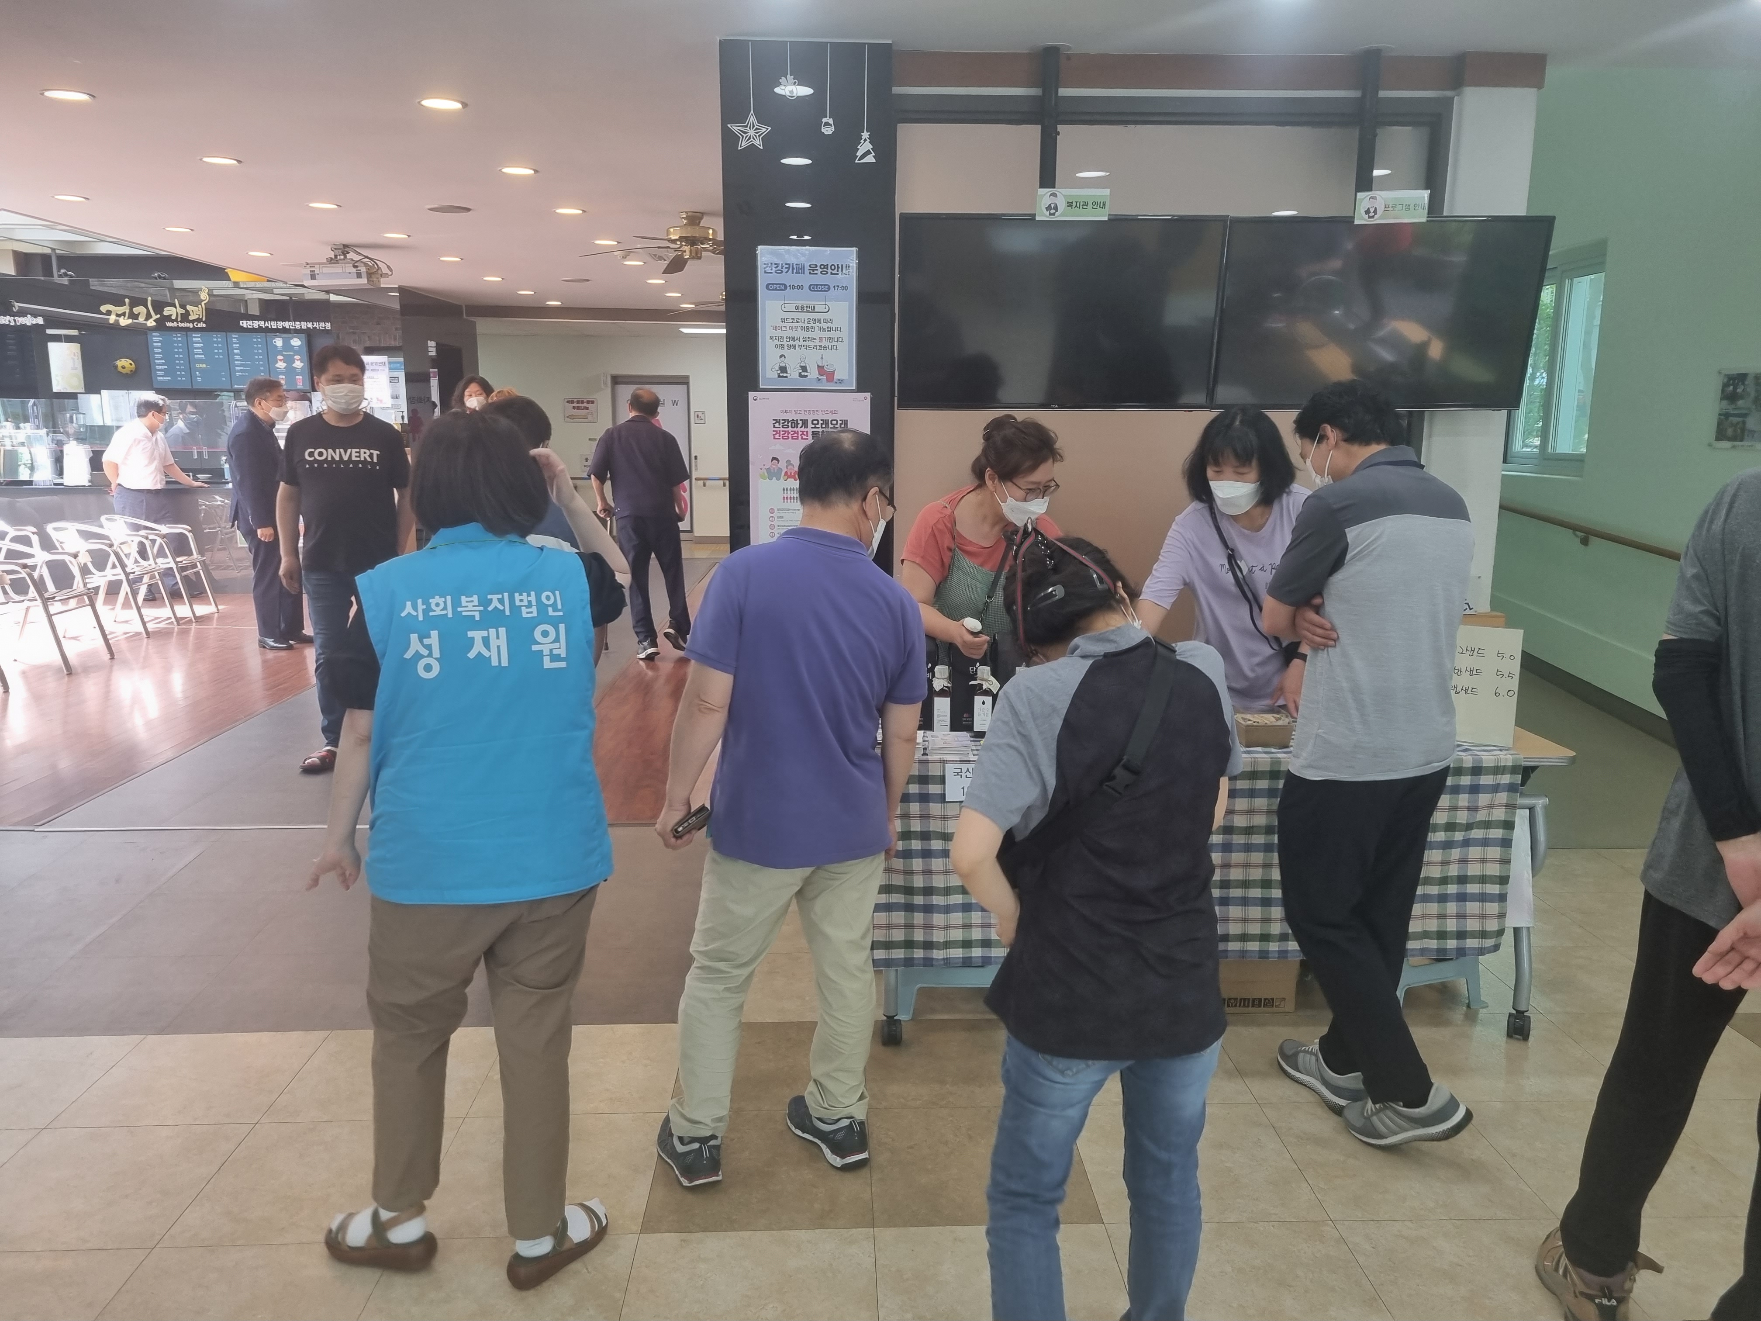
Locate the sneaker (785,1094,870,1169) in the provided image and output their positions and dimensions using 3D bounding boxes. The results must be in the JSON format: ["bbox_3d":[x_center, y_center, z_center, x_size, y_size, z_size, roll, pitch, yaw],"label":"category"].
[{"bbox_3d":[-0.122,0.972,2.862,0.103,0.115,0.287,-6,12,-29],"label":"sneaker"}]

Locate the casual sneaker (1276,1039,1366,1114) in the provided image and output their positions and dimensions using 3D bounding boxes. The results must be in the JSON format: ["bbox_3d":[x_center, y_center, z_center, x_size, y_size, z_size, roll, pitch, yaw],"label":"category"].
[{"bbox_3d":[1.046,0.952,3.074,0.105,0.115,0.280,-5,12,-27],"label":"casual sneaker"}]

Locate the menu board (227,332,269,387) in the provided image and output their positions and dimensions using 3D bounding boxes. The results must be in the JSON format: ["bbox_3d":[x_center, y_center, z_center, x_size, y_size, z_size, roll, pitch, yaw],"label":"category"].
[{"bbox_3d":[-6.548,-3.099,13.700,0.410,0.585,0.030,0,11,-2],"label":"menu board"}]

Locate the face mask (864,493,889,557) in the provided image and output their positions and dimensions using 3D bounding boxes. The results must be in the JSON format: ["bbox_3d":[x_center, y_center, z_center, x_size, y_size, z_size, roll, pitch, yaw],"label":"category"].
[{"bbox_3d":[-0.024,-0.263,2.700,0.140,0.120,0.100,8,-7,35],"label":"face mask"}]

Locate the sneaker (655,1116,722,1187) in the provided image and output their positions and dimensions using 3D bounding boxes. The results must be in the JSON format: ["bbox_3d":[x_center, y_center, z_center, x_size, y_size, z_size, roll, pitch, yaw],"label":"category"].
[{"bbox_3d":[-0.415,0.982,2.804,0.103,0.115,0.287,-4,11,-23],"label":"sneaker"}]

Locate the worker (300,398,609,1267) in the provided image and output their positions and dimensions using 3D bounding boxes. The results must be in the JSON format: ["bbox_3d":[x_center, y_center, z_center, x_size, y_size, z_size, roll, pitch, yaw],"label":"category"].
[{"bbox_3d":[-0.725,0.334,2.382,0.540,1.560,0.380,-3,11,-16],"label":"worker"}]

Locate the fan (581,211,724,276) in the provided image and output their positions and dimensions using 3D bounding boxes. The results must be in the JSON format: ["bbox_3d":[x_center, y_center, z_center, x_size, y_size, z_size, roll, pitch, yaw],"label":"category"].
[{"bbox_3d":[-1.079,-2.435,7.600,1.280,0.310,1.280,0,10,-2],"label":"fan"}]

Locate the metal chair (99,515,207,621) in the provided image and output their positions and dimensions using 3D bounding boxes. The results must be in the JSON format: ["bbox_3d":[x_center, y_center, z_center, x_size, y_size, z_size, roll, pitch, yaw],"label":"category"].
[{"bbox_3d":[-5.229,-0.677,9.605,0.660,0.745,0.540,-1,10,-5],"label":"metal chair"}]

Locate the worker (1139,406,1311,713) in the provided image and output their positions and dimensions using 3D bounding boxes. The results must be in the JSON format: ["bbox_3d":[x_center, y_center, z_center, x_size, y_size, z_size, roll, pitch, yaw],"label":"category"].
[{"bbox_3d":[0.966,0.084,3.744,0.500,1.570,0.450,2,11,10],"label":"worker"}]

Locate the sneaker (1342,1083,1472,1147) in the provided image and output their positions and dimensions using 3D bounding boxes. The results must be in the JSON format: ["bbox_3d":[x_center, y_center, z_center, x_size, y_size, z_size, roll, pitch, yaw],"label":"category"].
[{"bbox_3d":[1.141,0.966,2.848,0.287,0.115,0.105,-6,9,14],"label":"sneaker"}]

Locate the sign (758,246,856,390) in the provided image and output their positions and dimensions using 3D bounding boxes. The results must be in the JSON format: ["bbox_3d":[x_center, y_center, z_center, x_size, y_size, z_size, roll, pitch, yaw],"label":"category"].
[{"bbox_3d":[-0.244,-1.159,4.477,0.335,0.485,0.010,0,11,-2],"label":"sign"}]

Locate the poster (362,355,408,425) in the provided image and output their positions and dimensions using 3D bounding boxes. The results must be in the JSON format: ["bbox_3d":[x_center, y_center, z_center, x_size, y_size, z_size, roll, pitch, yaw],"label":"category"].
[{"bbox_3d":[-4.725,-2.582,12.600,0.440,0.630,0.020,0,11,-2],"label":"poster"}]

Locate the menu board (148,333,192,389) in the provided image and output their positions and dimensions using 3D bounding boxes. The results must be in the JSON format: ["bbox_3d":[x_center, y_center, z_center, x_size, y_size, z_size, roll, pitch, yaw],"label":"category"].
[{"bbox_3d":[-7.360,-3.107,13.700,0.410,0.585,0.030,0,11,-2],"label":"menu board"}]

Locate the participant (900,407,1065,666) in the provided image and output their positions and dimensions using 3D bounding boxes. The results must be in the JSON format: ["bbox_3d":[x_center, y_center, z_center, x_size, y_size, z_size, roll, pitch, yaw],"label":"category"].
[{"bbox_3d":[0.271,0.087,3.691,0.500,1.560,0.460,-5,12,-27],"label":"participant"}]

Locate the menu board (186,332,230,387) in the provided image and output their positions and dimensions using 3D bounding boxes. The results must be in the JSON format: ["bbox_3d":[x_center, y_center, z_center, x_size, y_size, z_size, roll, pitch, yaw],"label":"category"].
[{"bbox_3d":[-6.561,-2.934,12.900,0.400,0.560,0.040,-1,10,-5],"label":"menu board"}]

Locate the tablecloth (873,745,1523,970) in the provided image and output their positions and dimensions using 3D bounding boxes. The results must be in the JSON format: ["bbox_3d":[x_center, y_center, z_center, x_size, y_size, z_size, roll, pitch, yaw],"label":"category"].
[{"bbox_3d":[0.763,0.458,3.448,1.620,0.550,0.450,0,11,-2],"label":"tablecloth"}]

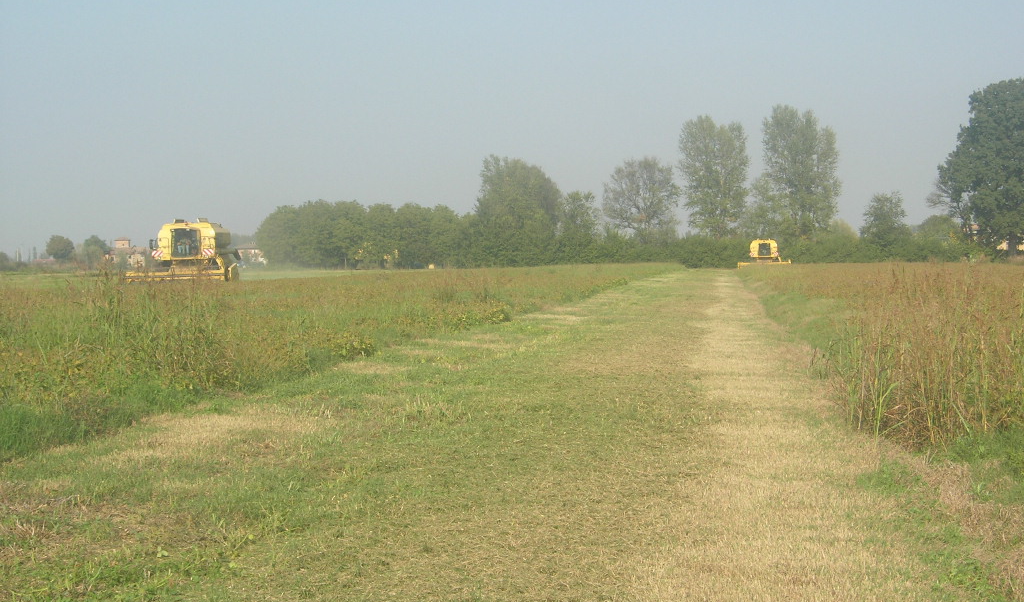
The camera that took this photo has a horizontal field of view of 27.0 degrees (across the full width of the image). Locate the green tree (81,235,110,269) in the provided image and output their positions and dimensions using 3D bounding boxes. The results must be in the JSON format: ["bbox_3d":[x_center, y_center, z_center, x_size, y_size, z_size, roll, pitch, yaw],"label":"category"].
[{"bbox_3d":[-97.775,-11.335,500.000,7.040,8.080,6.800,-1,1,0],"label":"green tree"}]

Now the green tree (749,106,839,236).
[{"bbox_3d":[39.474,-15.914,295.000,12.050,22.330,11.000,-1,1,0],"label":"green tree"}]

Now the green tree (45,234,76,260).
[{"bbox_3d":[-110.475,-12.002,520.000,7.320,8.960,7.000,-1,1,0],"label":"green tree"}]

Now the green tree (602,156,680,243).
[{"bbox_3d":[17.936,-12.301,295.000,10.800,15.700,10.500,-1,1,0],"label":"green tree"}]

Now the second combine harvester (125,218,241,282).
[{"bbox_3d":[-16.977,-2.393,114.462,5.500,3.900,8.800,-1,1,5],"label":"second combine harvester"}]

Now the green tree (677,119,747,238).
[{"bbox_3d":[27.839,-15.140,295.000,9.830,21.100,10.000,-1,1,0],"label":"green tree"}]

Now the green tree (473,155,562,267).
[{"bbox_3d":[0.879,-11.874,288.000,11.900,15.600,11.500,-1,1,0],"label":"green tree"}]

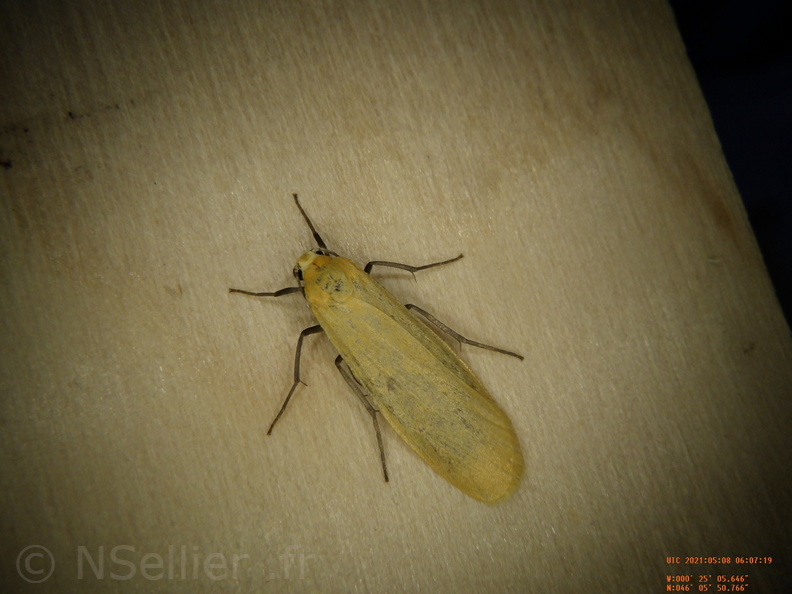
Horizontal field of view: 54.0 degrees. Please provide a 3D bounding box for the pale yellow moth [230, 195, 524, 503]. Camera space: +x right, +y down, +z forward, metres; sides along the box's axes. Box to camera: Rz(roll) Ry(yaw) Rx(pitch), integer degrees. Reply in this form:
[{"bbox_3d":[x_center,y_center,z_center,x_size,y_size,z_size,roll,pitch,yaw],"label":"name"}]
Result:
[{"bbox_3d":[-0.001,0.003,0.039,0.014,0.004,0.019,-42,86,-3],"label":"pale yellow moth"}]

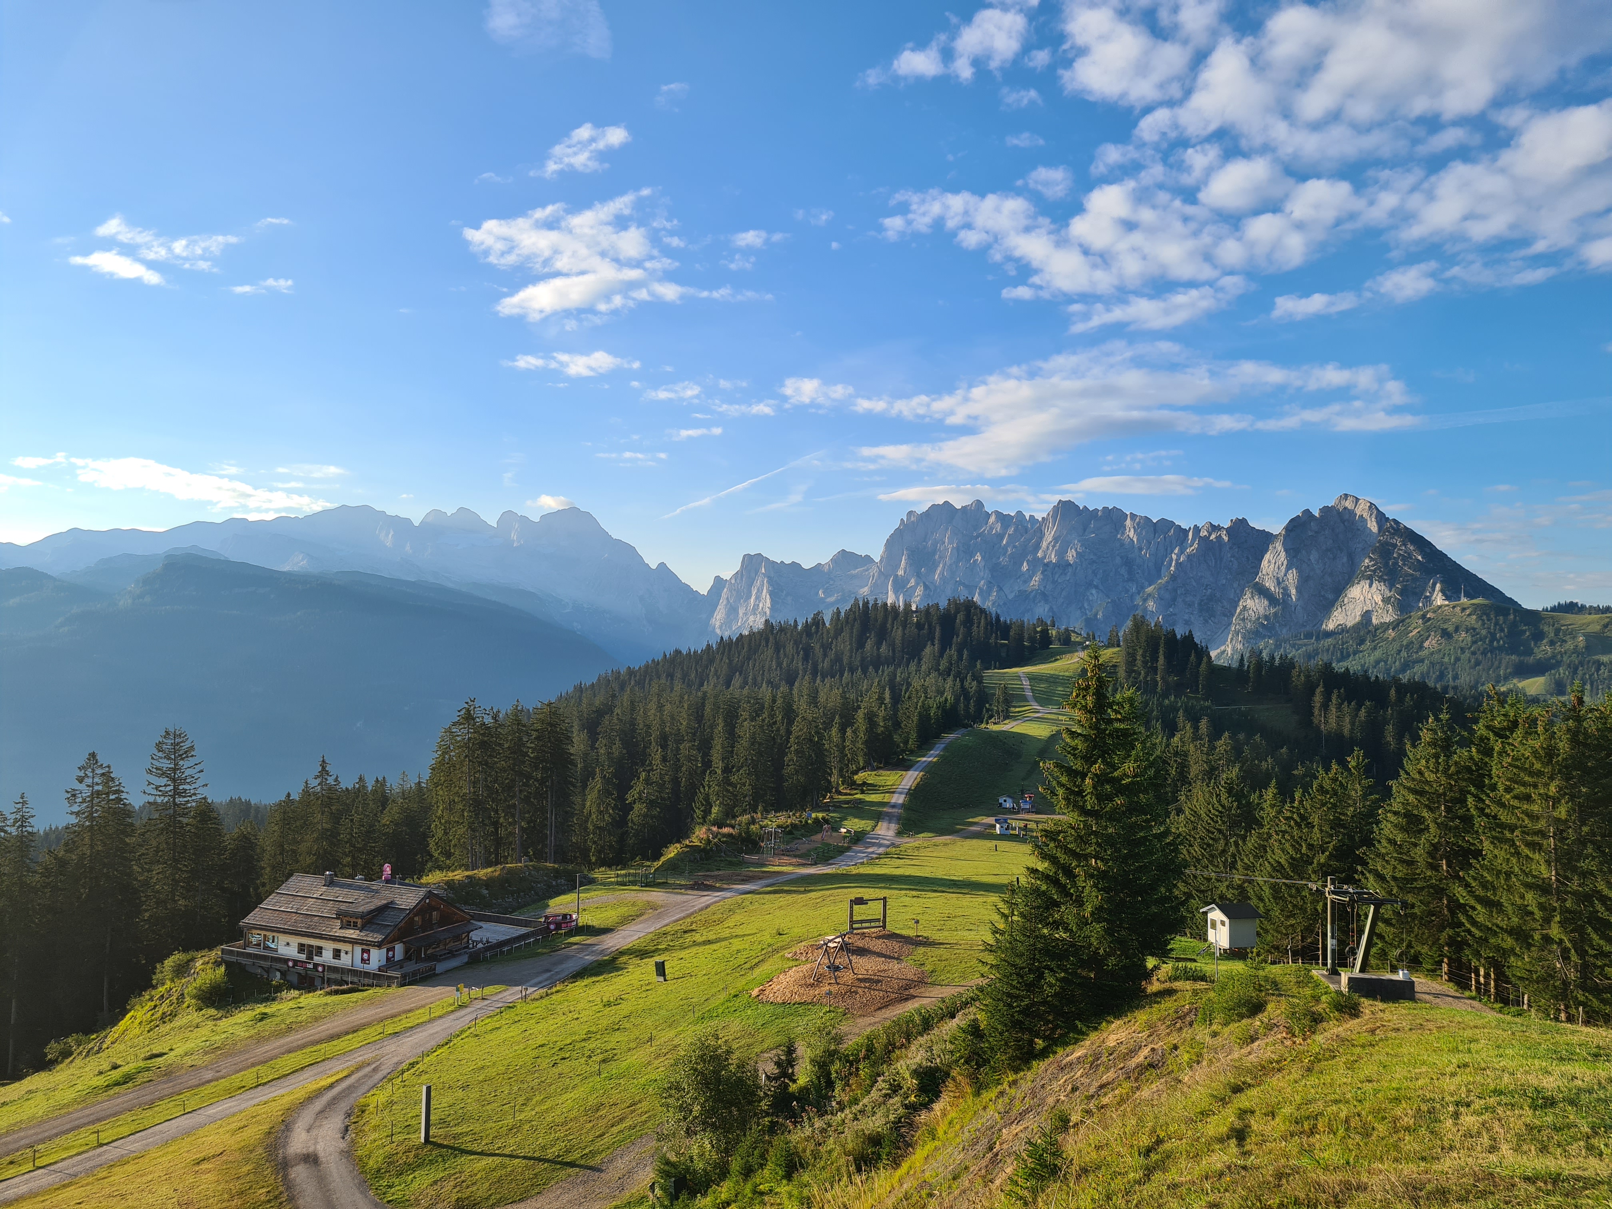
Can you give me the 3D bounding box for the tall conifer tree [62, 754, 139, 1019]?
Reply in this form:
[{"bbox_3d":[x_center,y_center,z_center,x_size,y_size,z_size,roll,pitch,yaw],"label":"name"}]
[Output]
[{"bbox_3d":[-73.327,29.161,126.000,7.800,27.260,7.800,0,-2,0],"label":"tall conifer tree"}]

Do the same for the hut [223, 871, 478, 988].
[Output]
[{"bbox_3d":[-46.162,33.453,126.806,23.200,8.600,15.000,-1,-2,27],"label":"hut"}]

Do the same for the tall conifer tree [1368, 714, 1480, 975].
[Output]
[{"bbox_3d":[38.293,14.625,74.000,6.800,16.550,6.800,0,-2,0],"label":"tall conifer tree"}]

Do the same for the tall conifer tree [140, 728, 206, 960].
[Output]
[{"bbox_3d":[-69.447,27.737,133.000,7.200,28.500,7.200,0,-2,0],"label":"tall conifer tree"}]

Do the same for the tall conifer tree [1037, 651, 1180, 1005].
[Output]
[{"bbox_3d":[14.760,10.953,60.000,7.300,17.720,7.300,0,-2,0],"label":"tall conifer tree"}]

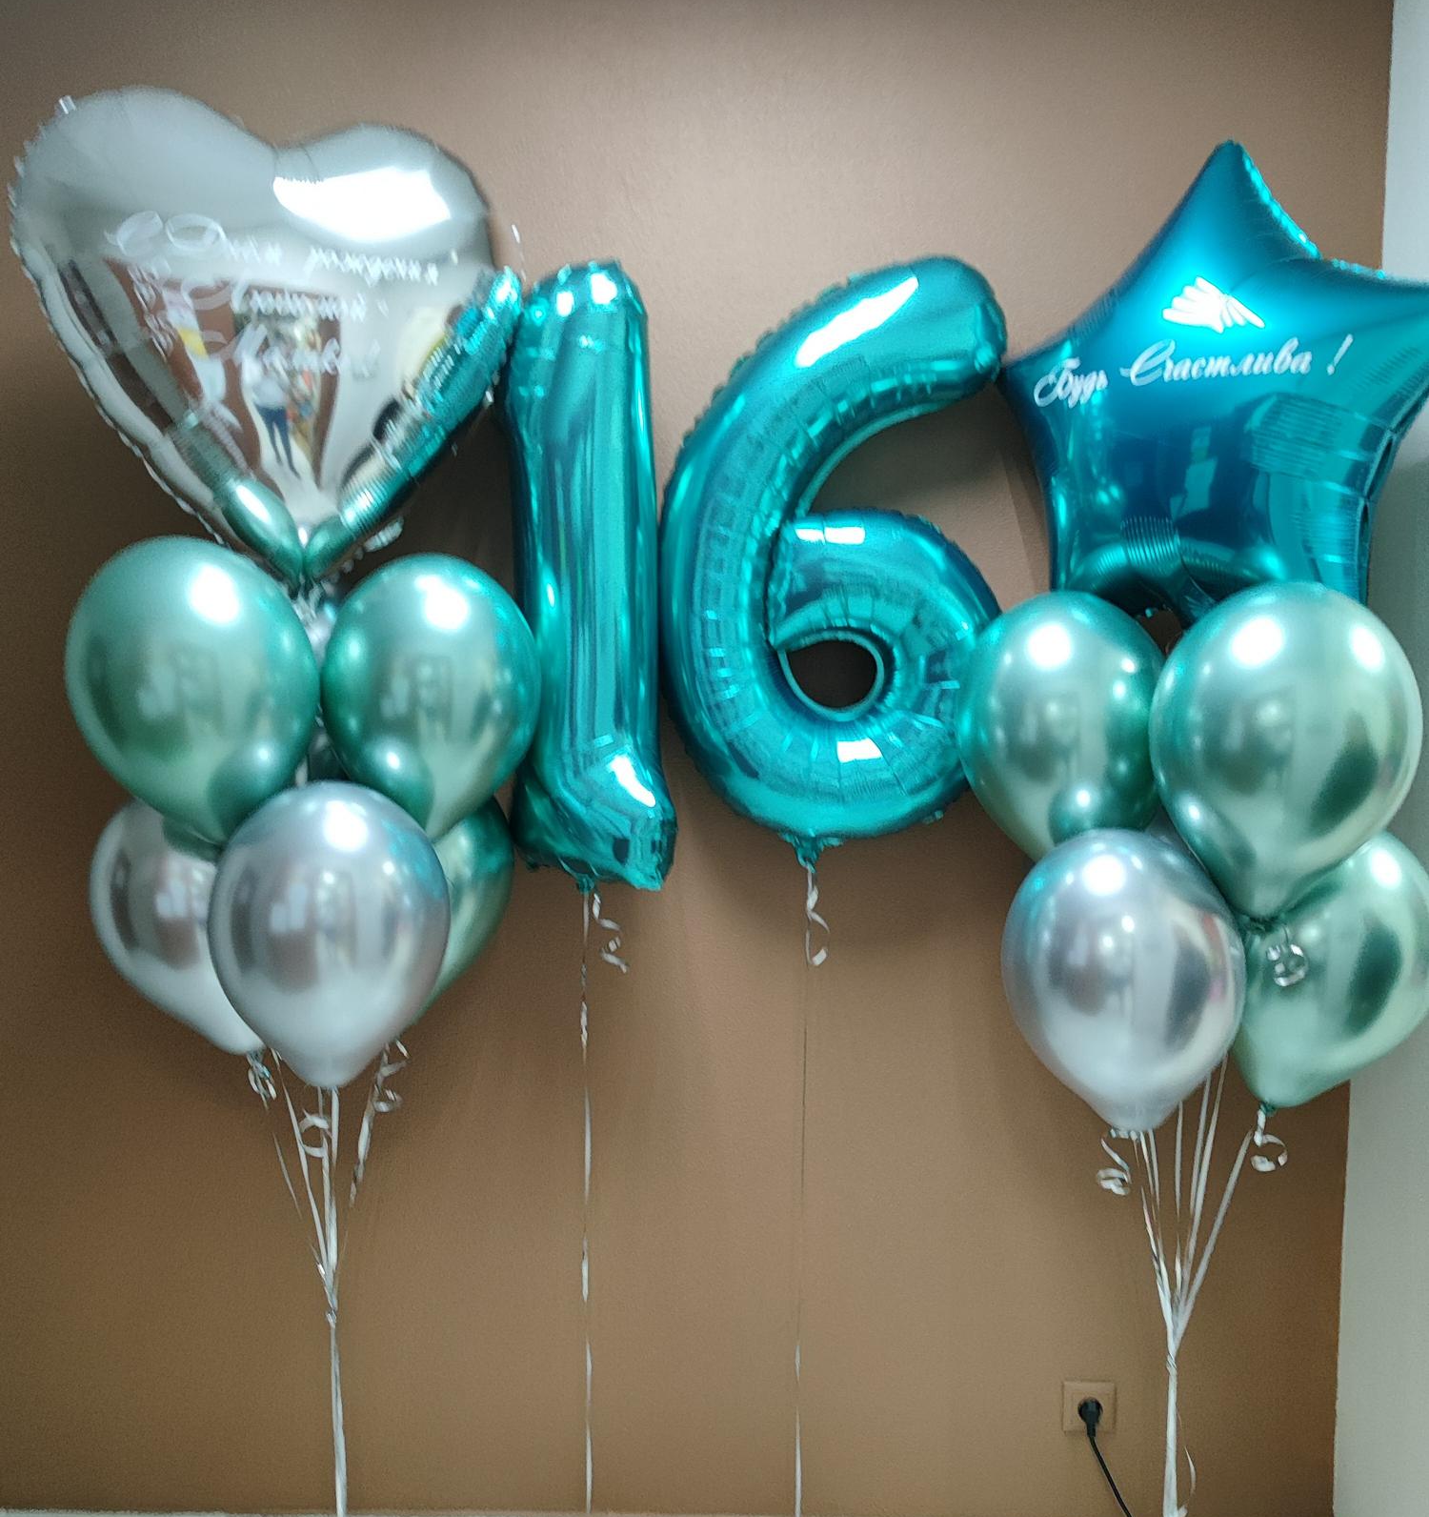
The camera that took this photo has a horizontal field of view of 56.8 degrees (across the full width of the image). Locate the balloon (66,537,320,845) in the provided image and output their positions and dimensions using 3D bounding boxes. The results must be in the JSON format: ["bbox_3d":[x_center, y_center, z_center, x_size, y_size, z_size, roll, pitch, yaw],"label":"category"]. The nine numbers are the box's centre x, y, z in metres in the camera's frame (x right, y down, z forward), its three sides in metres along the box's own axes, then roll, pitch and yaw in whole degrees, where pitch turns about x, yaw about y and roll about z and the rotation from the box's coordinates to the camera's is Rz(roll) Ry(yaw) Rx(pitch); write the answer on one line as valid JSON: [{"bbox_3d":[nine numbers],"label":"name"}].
[{"bbox_3d":[-0.593,-0.074,1.543,0.275,0.365,0.275,-13,9,1],"label":"balloon"}]

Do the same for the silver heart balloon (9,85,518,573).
[{"bbox_3d":[-0.514,-0.497,1.605,0.585,0.565,0.260,-3,9,-20],"label":"silver heart balloon"}]

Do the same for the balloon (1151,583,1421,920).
[{"bbox_3d":[0.613,-0.004,1.454,0.280,0.370,0.280,9,13,0],"label":"balloon"}]

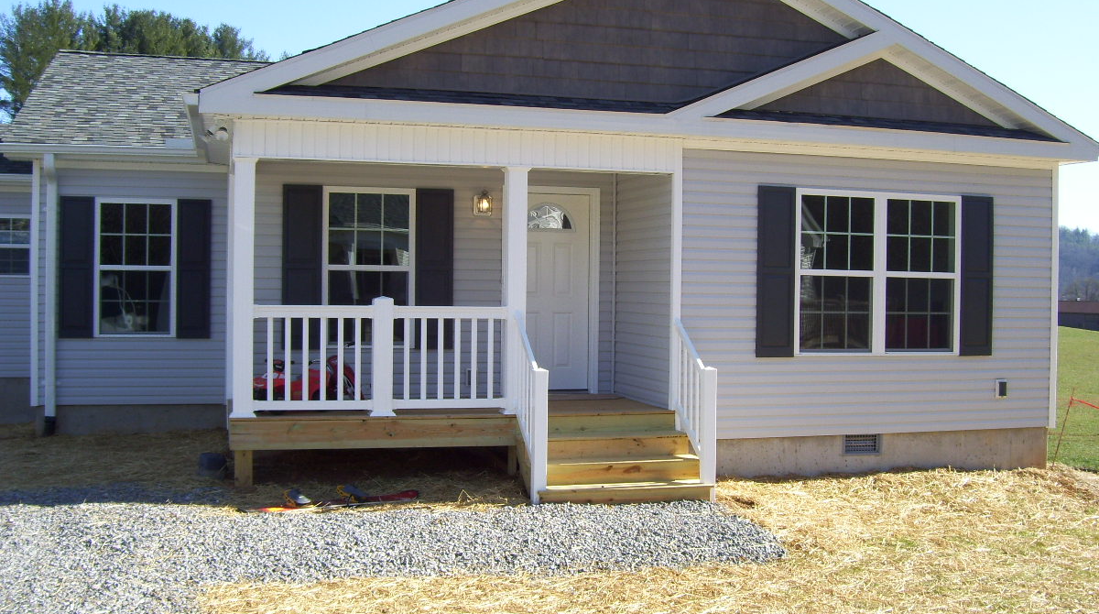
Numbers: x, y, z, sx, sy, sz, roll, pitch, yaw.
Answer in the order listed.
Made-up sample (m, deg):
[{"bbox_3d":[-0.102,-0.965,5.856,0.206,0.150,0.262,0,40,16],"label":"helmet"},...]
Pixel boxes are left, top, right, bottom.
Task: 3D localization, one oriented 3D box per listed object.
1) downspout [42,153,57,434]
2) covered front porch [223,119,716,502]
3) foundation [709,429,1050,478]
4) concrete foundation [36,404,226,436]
[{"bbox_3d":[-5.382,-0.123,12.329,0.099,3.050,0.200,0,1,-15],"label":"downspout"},{"bbox_3d":[-0.801,0.022,10.148,3.948,3.094,2.514,0,1,-15],"label":"covered front porch"},{"bbox_3d":[3.075,1.410,10.952,3.851,0.410,0.240,0,1,-15],"label":"foundation"},{"bbox_3d":[-4.633,1.248,12.809,2.013,0.345,0.240,0,1,-15],"label":"concrete foundation"}]

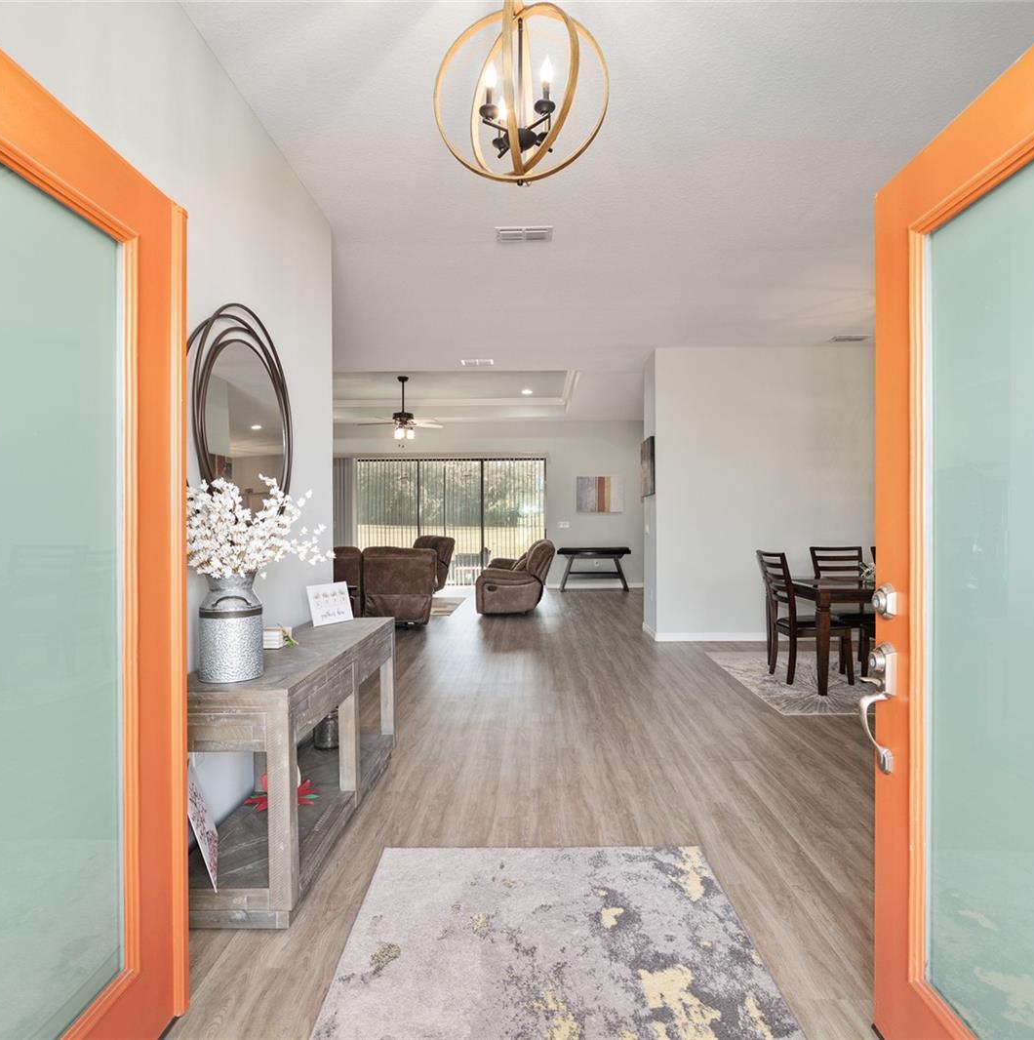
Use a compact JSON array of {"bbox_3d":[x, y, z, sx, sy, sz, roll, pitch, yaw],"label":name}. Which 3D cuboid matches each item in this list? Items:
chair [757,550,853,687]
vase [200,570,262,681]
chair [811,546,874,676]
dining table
[{"bbox_3d":[2.300,0.757,5.160,0.590,1.000,0.470,0,0,1],"label":"chair"},{"bbox_3d":[-0.968,0.349,2.200,0.220,0.350,0.220,0,0,-1],"label":"vase"},{"bbox_3d":[2.870,0.754,5.575,0.470,1.000,0.580,0,0,1],"label":"chair"},{"bbox_3d":[3.080,0.869,5.150,1.880,0.765,1.030,0,0,1],"label":"dining table"}]

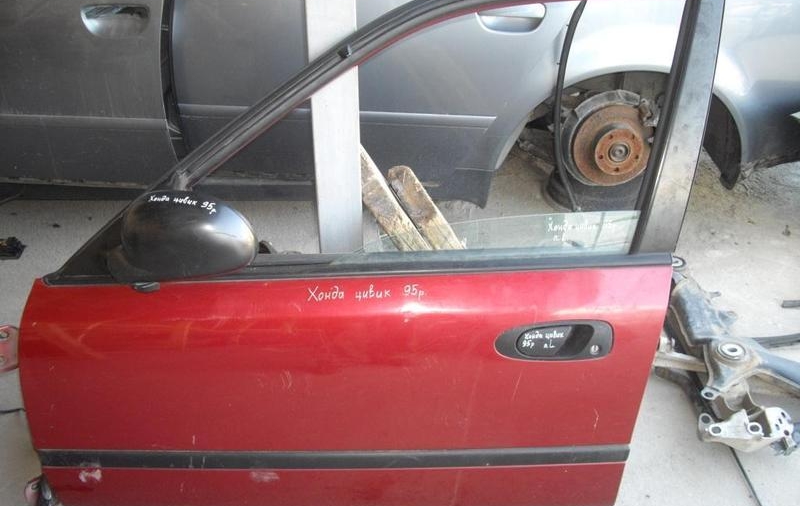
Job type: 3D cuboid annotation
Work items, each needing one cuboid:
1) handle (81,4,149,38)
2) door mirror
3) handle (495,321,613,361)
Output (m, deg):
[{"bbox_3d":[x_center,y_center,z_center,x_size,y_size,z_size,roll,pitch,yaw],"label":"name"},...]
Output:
[{"bbox_3d":[-0.741,-0.604,2.280,0.178,0.082,0.045,0,29,1],"label":"handle"},{"bbox_3d":[-0.329,-0.024,1.335,0.218,0.130,0.105,-2,31,-3],"label":"door mirror"},{"bbox_3d":[0.254,0.147,1.455,0.194,0.067,0.040,0,29,0],"label":"handle"}]

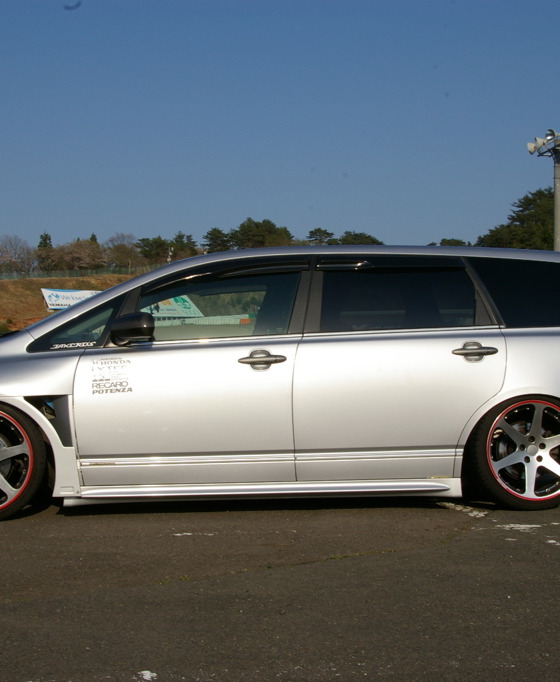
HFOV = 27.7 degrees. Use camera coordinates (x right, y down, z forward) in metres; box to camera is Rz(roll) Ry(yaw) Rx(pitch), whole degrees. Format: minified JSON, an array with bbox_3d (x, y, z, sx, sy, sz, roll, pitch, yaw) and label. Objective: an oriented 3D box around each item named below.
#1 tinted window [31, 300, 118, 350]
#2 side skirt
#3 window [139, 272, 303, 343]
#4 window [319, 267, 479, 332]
[{"bbox_3d":[-1.038,-0.079,5.753,0.440,0.255,0.100,0,-1,-8],"label":"tinted window"},{"bbox_3d":[-0.073,0.766,5.783,2.040,0.110,0.120,0,-1,-8],"label":"side skirt"},{"bbox_3d":[-0.313,-0.182,5.849,0.840,0.360,0.100,0,-1,-8],"label":"window"},{"bbox_3d":[0.628,-0.218,5.978,0.860,0.350,0.100,0,-1,-8],"label":"window"}]

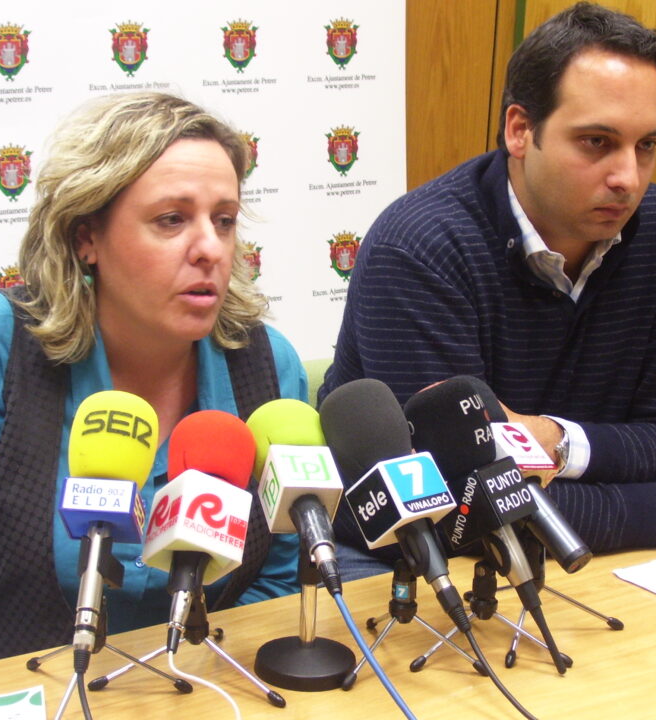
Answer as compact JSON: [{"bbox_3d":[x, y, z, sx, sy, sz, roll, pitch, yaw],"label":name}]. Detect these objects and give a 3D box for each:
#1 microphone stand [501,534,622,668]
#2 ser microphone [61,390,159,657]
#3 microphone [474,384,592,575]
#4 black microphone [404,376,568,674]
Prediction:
[{"bbox_3d":[0.192,0.210,1.828,0.158,0.120,0.140,8,16,17],"label":"microphone stand"},{"bbox_3d":[-0.194,0.142,1.663,0.079,0.244,0.079,3,-30,6],"label":"ser microphone"},{"bbox_3d":[0.174,0.109,1.850,0.078,0.078,0.220,-9,52,-47],"label":"microphone"},{"bbox_3d":[0.152,0.152,1.777,0.080,0.274,0.080,-31,-9,38],"label":"black microphone"}]

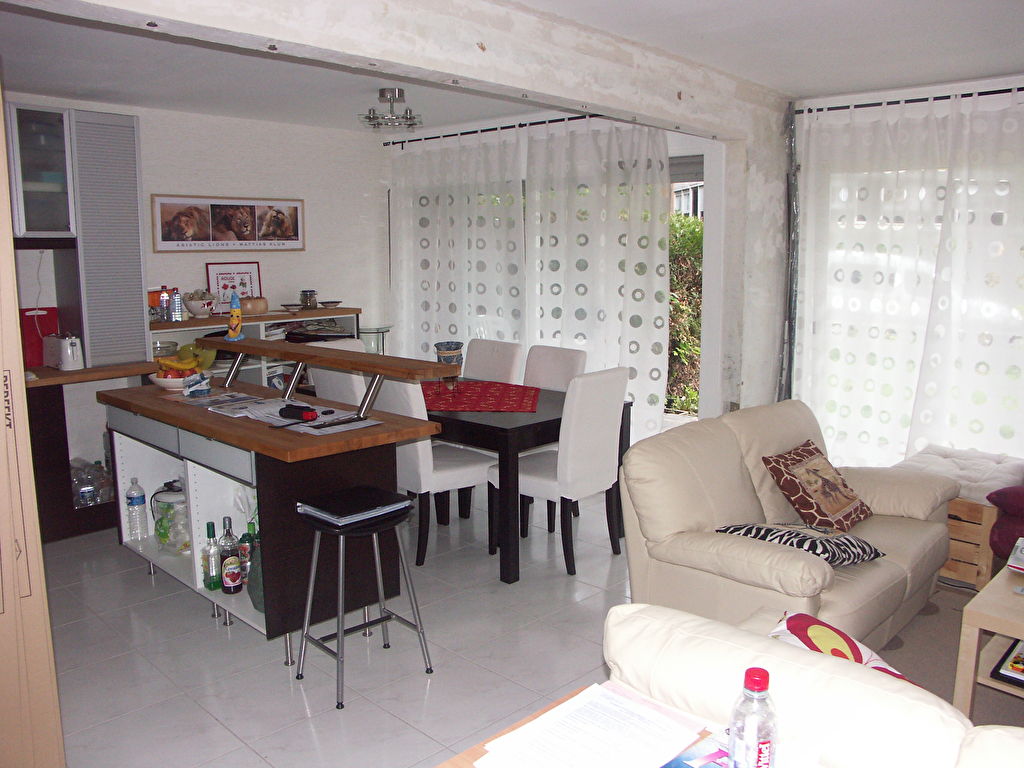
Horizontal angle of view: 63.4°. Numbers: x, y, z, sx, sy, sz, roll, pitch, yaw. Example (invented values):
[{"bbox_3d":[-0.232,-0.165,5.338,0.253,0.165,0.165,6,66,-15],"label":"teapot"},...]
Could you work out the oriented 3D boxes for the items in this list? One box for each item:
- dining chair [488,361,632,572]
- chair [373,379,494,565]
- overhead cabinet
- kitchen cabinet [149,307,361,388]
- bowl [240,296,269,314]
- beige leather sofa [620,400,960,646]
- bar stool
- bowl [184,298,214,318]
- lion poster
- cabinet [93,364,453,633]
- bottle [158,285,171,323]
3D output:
[{"bbox_3d":[0.234,0.398,4.239,0.570,0.970,0.500,8,12,41],"label":"dining chair"},{"bbox_3d":[-0.410,0.379,4.367,0.570,0.970,0.500,-8,12,-40],"label":"chair"},{"bbox_3d":[-2.560,-0.828,4.788,0.385,1.490,0.795,8,12,44],"label":"overhead cabinet"},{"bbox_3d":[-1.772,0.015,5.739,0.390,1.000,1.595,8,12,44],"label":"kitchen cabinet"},{"bbox_3d":[-1.785,-0.539,5.709,0.205,0.120,0.205,8,12,44],"label":"bowl"},{"bbox_3d":[1.123,0.590,3.136,0.830,0.865,1.480,8,12,44],"label":"beige leather sofa"},{"bbox_3d":[-0.541,0.754,3.016,0.400,0.640,0.360,-9,12,-44],"label":"bar stool"},{"bbox_3d":[-2.046,-0.495,5.442,0.210,0.120,0.210,0,8,0],"label":"bowl"},{"bbox_3d":[-1.887,-1.080,5.618,1.085,0.362,0.030,-9,12,-44],"label":"lion poster"},{"bbox_3d":[-1.089,0.540,3.553,0.645,0.900,1.700,-9,12,-44],"label":"cabinet"},{"bbox_3d":[-2.147,-0.491,5.120,0.067,0.222,0.067,8,12,44],"label":"bottle"}]

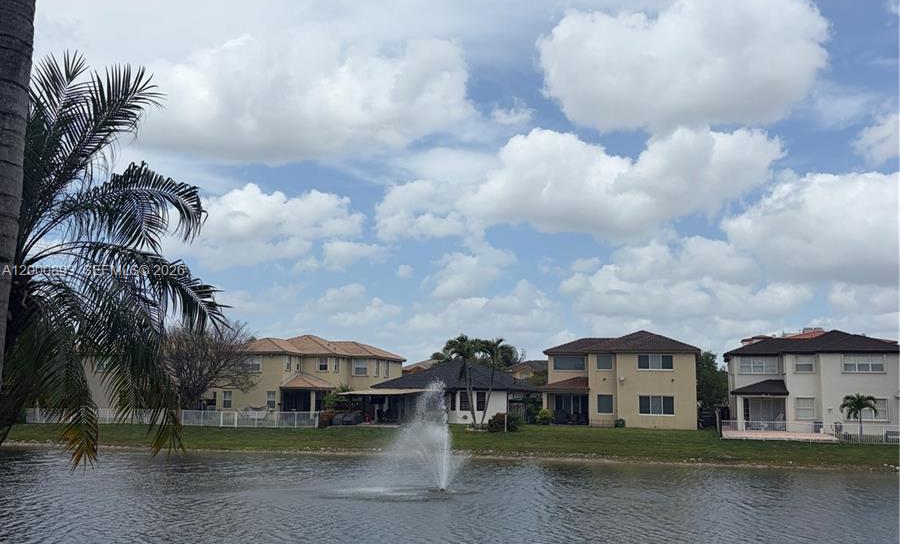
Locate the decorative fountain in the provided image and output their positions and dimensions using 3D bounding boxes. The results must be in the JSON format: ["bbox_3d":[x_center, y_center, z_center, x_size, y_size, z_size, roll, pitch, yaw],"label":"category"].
[{"bbox_3d":[-0.938,6.225,34.465,2.520,4.200,2.520,1,-8,0],"label":"decorative fountain"}]

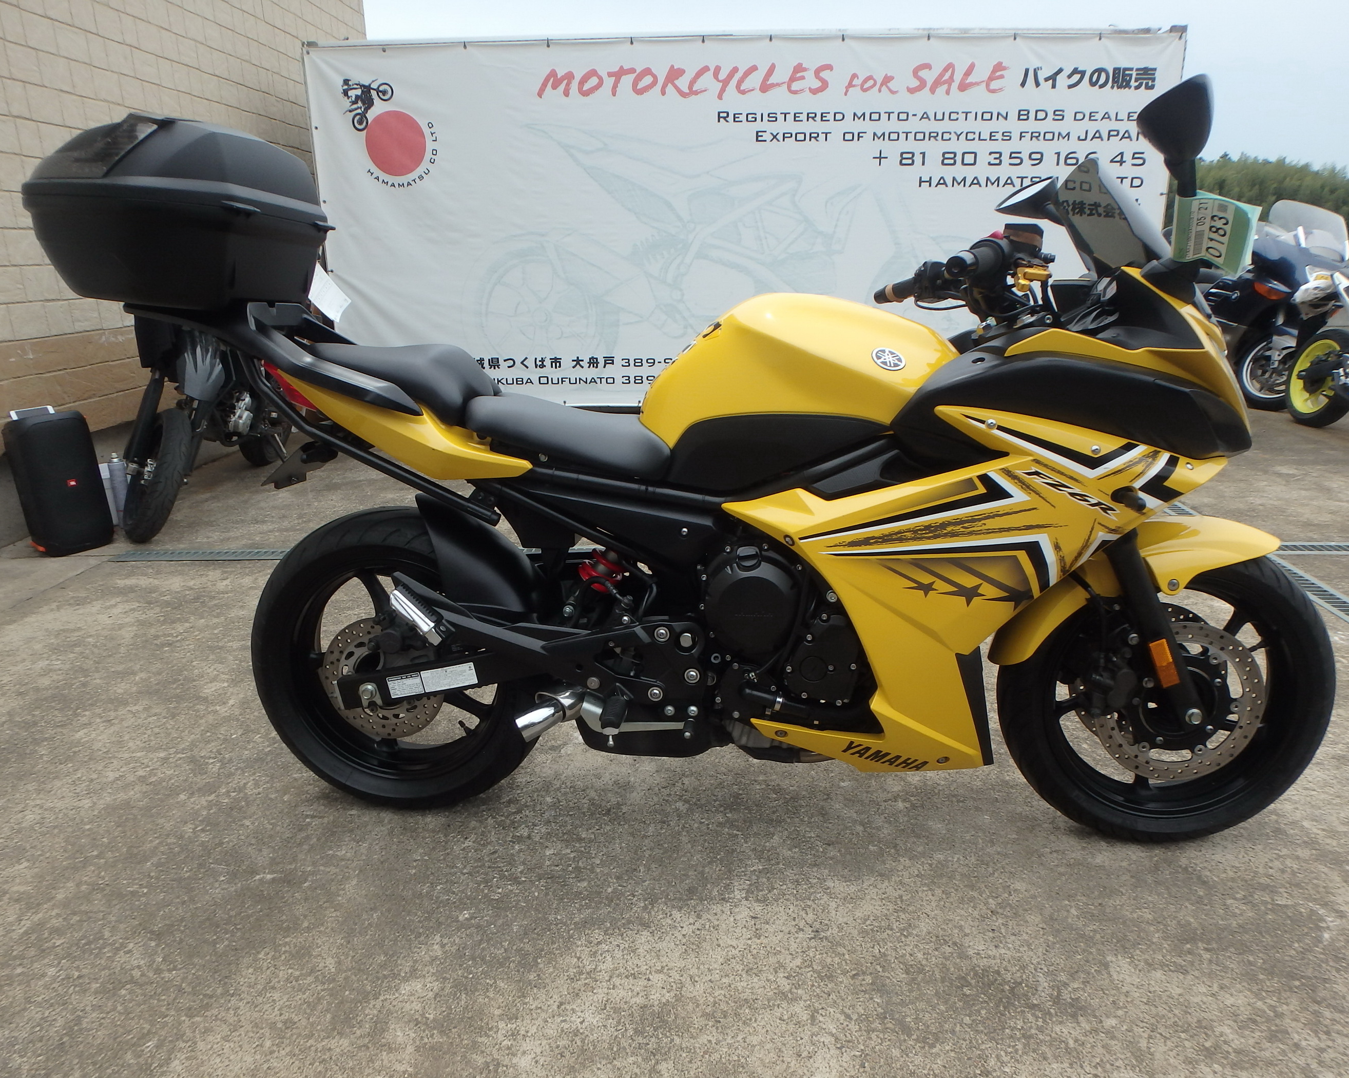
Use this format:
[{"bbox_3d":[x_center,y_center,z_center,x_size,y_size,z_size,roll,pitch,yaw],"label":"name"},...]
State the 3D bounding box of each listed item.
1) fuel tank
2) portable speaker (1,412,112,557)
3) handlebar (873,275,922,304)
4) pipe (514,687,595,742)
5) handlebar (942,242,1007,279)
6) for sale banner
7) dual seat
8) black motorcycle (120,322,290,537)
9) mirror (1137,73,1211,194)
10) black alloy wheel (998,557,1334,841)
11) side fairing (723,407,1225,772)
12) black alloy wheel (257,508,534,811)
[{"bbox_3d":[0.209,-0.302,1.548,0.560,0.265,0.350,1,13,4],"label":"fuel tank"},{"bbox_3d":[-2.428,-0.218,3.449,0.232,0.497,0.250,12,21,38],"label":"portable speaker"},{"bbox_3d":[0.456,-0.514,1.785,0.042,0.042,0.130,-11,2,-33],"label":"handlebar"},{"bbox_3d":[-0.213,0.317,1.582,0.160,0.072,0.065,-28,14,0],"label":"pipe"},{"bbox_3d":[0.417,-0.387,1.204,0.135,0.042,0.042,-26,29,-32],"label":"handlebar"},{"bbox_3d":[0.388,-2.210,6.319,5.992,2.509,0.050,1,17,4],"label":"for sale banner"},{"bbox_3d":[-0.327,-0.245,1.605,0.680,0.235,0.290,1,13,6],"label":"dual seat"},{"bbox_3d":[-2.204,-0.748,4.077,0.800,1.140,2.100,-2,17,-8],"label":"black motorcycle"},{"bbox_3d":[0.663,-0.531,1.150,0.095,0.160,0.150,8,19,25],"label":"mirror"},{"bbox_3d":[0.899,0.282,1.604,0.600,0.600,0.122,0,10,1],"label":"black alloy wheel"},{"bbox_3d":[0.473,0.107,1.423,0.790,0.650,0.210,1,13,6],"label":"side fairing"},{"bbox_3d":[-0.534,0.243,1.737,0.622,0.622,0.160,1,13,6],"label":"black alloy wheel"}]

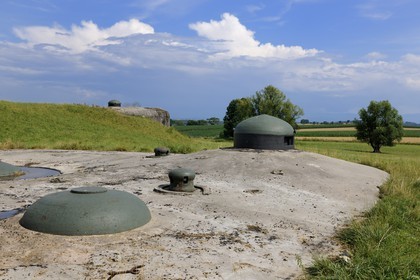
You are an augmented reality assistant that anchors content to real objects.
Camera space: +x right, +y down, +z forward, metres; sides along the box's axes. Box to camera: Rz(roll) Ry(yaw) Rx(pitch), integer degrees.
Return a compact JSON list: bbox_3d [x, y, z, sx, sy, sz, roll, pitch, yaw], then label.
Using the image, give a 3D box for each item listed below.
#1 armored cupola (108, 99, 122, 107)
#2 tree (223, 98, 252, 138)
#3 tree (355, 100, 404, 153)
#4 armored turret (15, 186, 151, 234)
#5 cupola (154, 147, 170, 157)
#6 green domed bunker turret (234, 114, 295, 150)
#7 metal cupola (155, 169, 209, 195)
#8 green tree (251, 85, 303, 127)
[{"bbox_3d":[-12.001,-4.586,56.000,1.660,0.930,1.660,0,2,0],"label":"armored cupola"},{"bbox_3d":[6.751,-5.089,104.882,7.816,9.474,7.343,0,2,0],"label":"tree"},{"bbox_3d":[22.242,-1.732,57.976,6.280,6.738,6.280,0,2,0],"label":"tree"},{"bbox_3d":[-1.998,1.043,7.245,2.100,0.460,2.100,0,2,0],"label":"armored turret"},{"bbox_3d":[-1.982,0.496,18.533,0.647,0.367,0.647,0,2,0],"label":"cupola"},{"bbox_3d":[2.582,-0.376,21.001,2.819,1.615,2.819,0,2,0],"label":"green domed bunker turret"},{"bbox_3d":[-0.651,0.904,10.342,1.200,0.500,1.200,0,2,-10],"label":"metal cupola"},{"bbox_3d":[16.201,-6.877,107.816,13.156,12.790,12.181,0,2,0],"label":"green tree"}]

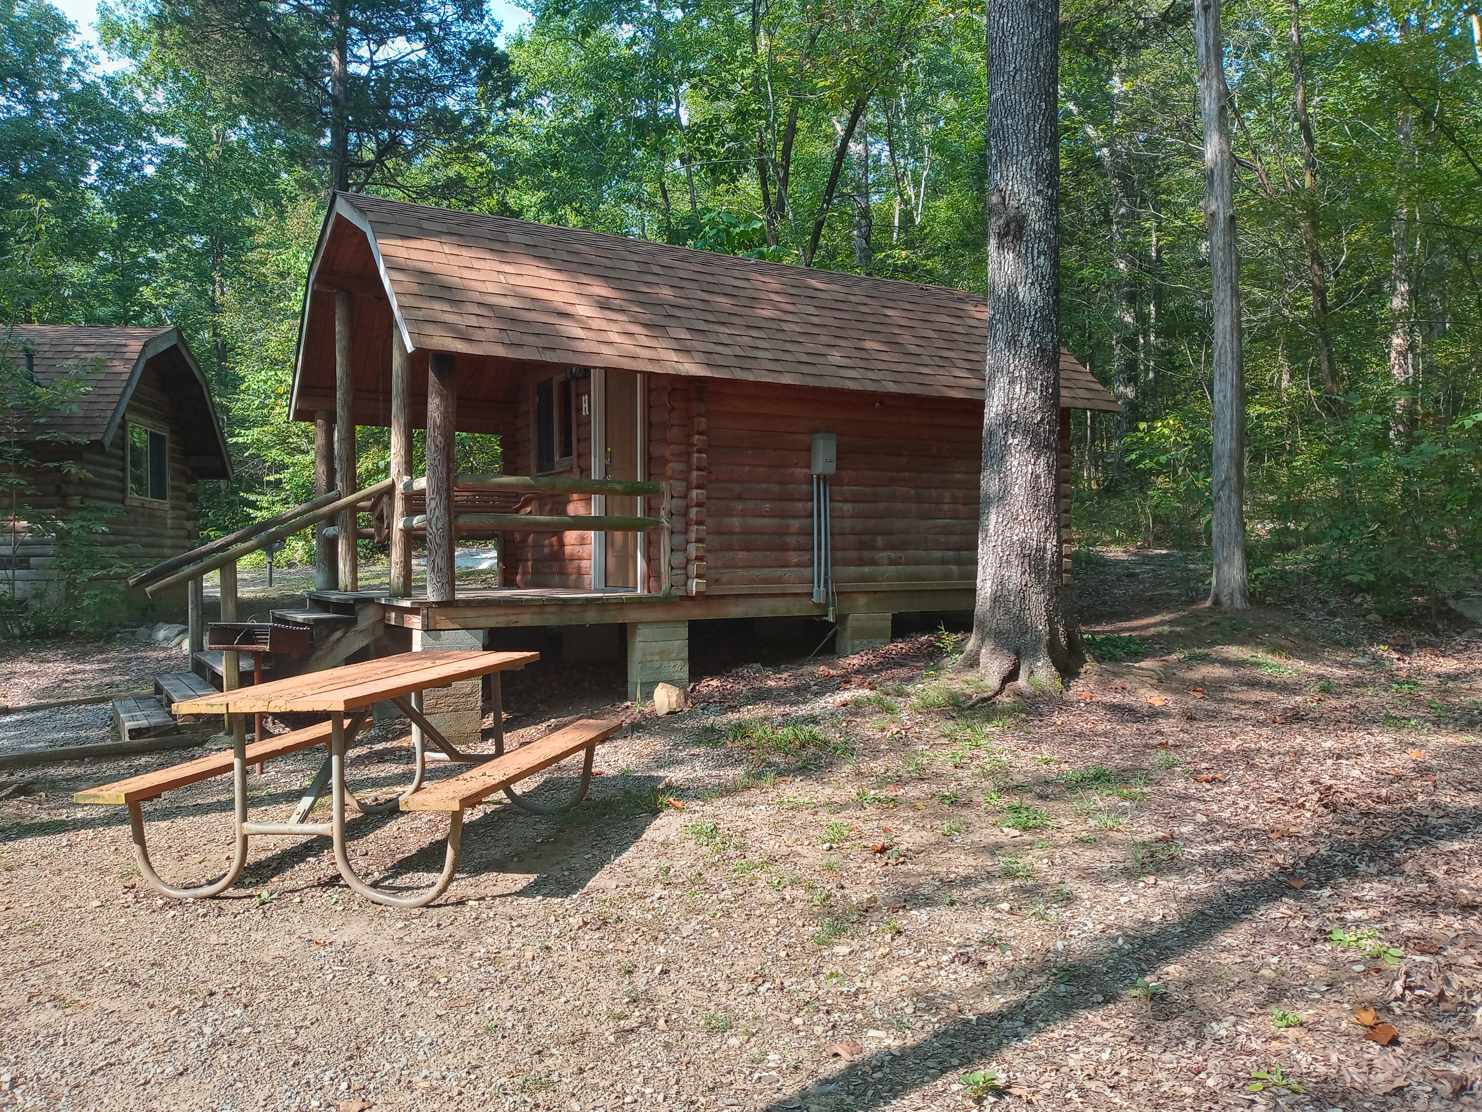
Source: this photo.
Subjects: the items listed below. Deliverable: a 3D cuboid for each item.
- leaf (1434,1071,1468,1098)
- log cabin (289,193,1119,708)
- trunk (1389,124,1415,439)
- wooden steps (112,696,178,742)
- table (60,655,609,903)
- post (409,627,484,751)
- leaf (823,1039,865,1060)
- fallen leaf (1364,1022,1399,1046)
[{"bbox_3d":[1.652,1.229,2.790,0.085,0.035,0.075,-1,0,31],"label":"leaf"},{"bbox_3d":[-0.356,-0.821,10.801,6.338,3.910,3.977,0,0,-31],"label":"log cabin"},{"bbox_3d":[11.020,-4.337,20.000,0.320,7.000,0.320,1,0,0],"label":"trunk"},{"bbox_3d":[-4.213,1.154,8.443,0.294,0.130,1.787,0,0,-31],"label":"wooden steps"},{"bbox_3d":[-1.557,0.906,5.269,1.600,0.779,1.830,-2,1,13],"label":"table"},{"bbox_3d":[-1.907,0.847,7.794,0.395,0.750,0.200,0,0,-31],"label":"post"},{"bbox_3d":[0.270,1.290,3.140,0.105,0.030,0.085,0,0,5],"label":"leaf"},{"bbox_3d":[1.643,1.228,3.080,0.090,0.030,0.080,-1,0,28],"label":"fallen leaf"}]

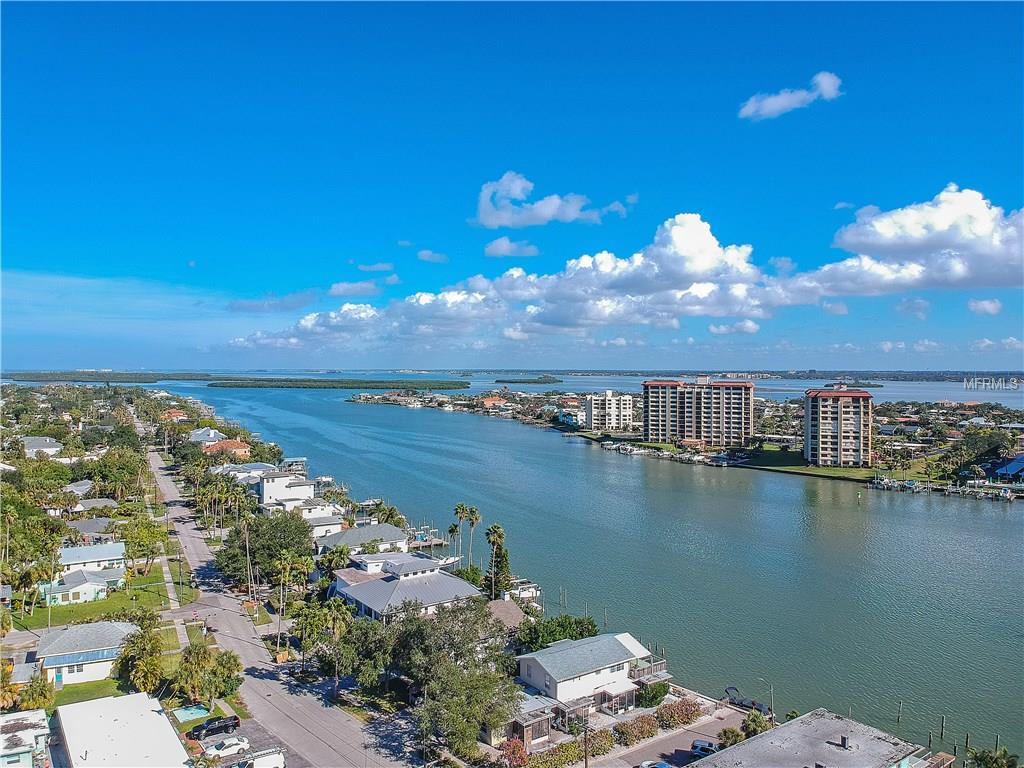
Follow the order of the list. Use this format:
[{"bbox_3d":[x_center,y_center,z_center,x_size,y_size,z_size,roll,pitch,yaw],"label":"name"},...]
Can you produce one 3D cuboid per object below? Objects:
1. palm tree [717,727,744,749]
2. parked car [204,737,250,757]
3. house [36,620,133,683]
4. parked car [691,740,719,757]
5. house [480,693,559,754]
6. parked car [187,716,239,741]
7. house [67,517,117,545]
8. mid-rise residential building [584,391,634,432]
[{"bbox_3d":[26.151,42.255,88.073,2.900,2.700,2.900,0,1,0],"label":"palm tree"},{"bbox_3d":[-33.697,42.891,87.560,4.800,1.450,1.840,-1,1,-27],"label":"parked car"},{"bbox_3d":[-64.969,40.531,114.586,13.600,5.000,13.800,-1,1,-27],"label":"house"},{"bbox_3d":[22.987,42.858,85.619,4.600,1.600,1.850,0,1,20],"label":"parked car"},{"bbox_3d":[0.871,41.674,91.818,9.200,3.700,7.300,-1,1,-33],"label":"house"},{"bbox_3d":[-36.987,42.601,92.178,5.600,1.830,1.970,-1,1,-33],"label":"parked car"},{"bbox_3d":[-111.208,38.879,195.569,11.000,4.800,15.000,-1,1,-27],"label":"house"},{"bbox_3d":[70.906,19.727,544.468,29.500,28.000,18.000,0,1,-10],"label":"mid-rise residential building"}]

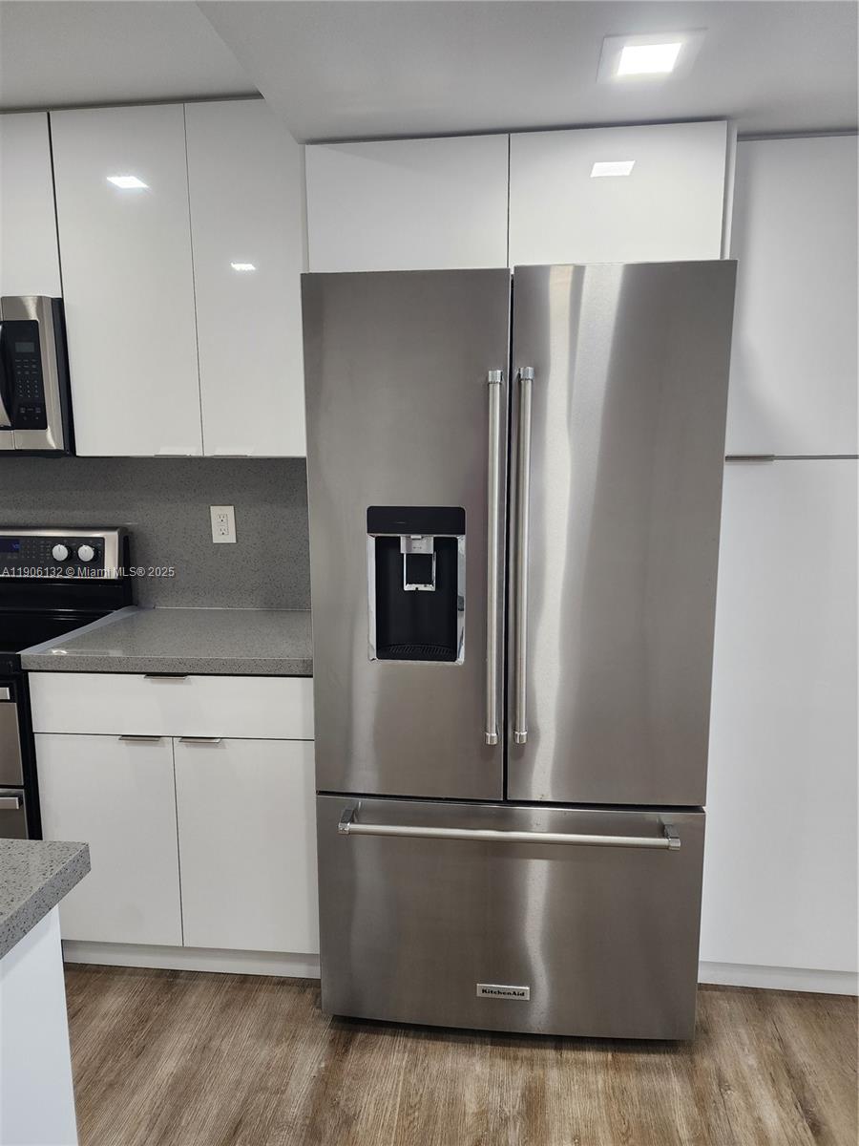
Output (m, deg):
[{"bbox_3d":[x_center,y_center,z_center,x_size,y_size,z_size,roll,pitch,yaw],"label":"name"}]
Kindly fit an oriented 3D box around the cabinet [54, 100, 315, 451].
[{"bbox_3d":[-0.628,-0.808,2.243,0.756,0.923,0.325,1,9,6],"label":"cabinet"}]

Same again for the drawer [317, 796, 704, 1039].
[{"bbox_3d":[0.183,0.817,1.856,0.905,0.575,0.220,1,9,6],"label":"drawer"}]

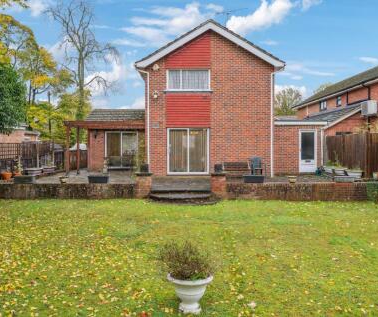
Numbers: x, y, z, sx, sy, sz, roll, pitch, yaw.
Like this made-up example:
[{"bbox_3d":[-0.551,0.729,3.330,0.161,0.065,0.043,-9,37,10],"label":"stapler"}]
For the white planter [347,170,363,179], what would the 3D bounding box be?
[{"bbox_3d":[6.550,0.650,13.500,0.280,0.280,0.620,0,0,-20],"label":"white planter"}]

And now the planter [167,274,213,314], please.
[{"bbox_3d":[0.014,1.155,2.950,0.395,0.310,0.395,0,0,0],"label":"planter"}]

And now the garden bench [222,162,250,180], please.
[{"bbox_3d":[1.940,0.480,13.800,1.130,0.680,0.530,0,0,0],"label":"garden bench"}]

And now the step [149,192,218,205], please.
[{"bbox_3d":[-0.160,1.190,10.150,1.950,0.200,1.000,0,0,0],"label":"step"}]

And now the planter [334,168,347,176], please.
[{"bbox_3d":[6.600,0.635,14.900,0.280,0.290,0.600,0,0,-20],"label":"planter"}]

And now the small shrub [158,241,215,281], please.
[{"bbox_3d":[-0.020,0.865,2.950,0.490,0.330,0.470,0,0,0],"label":"small shrub"}]

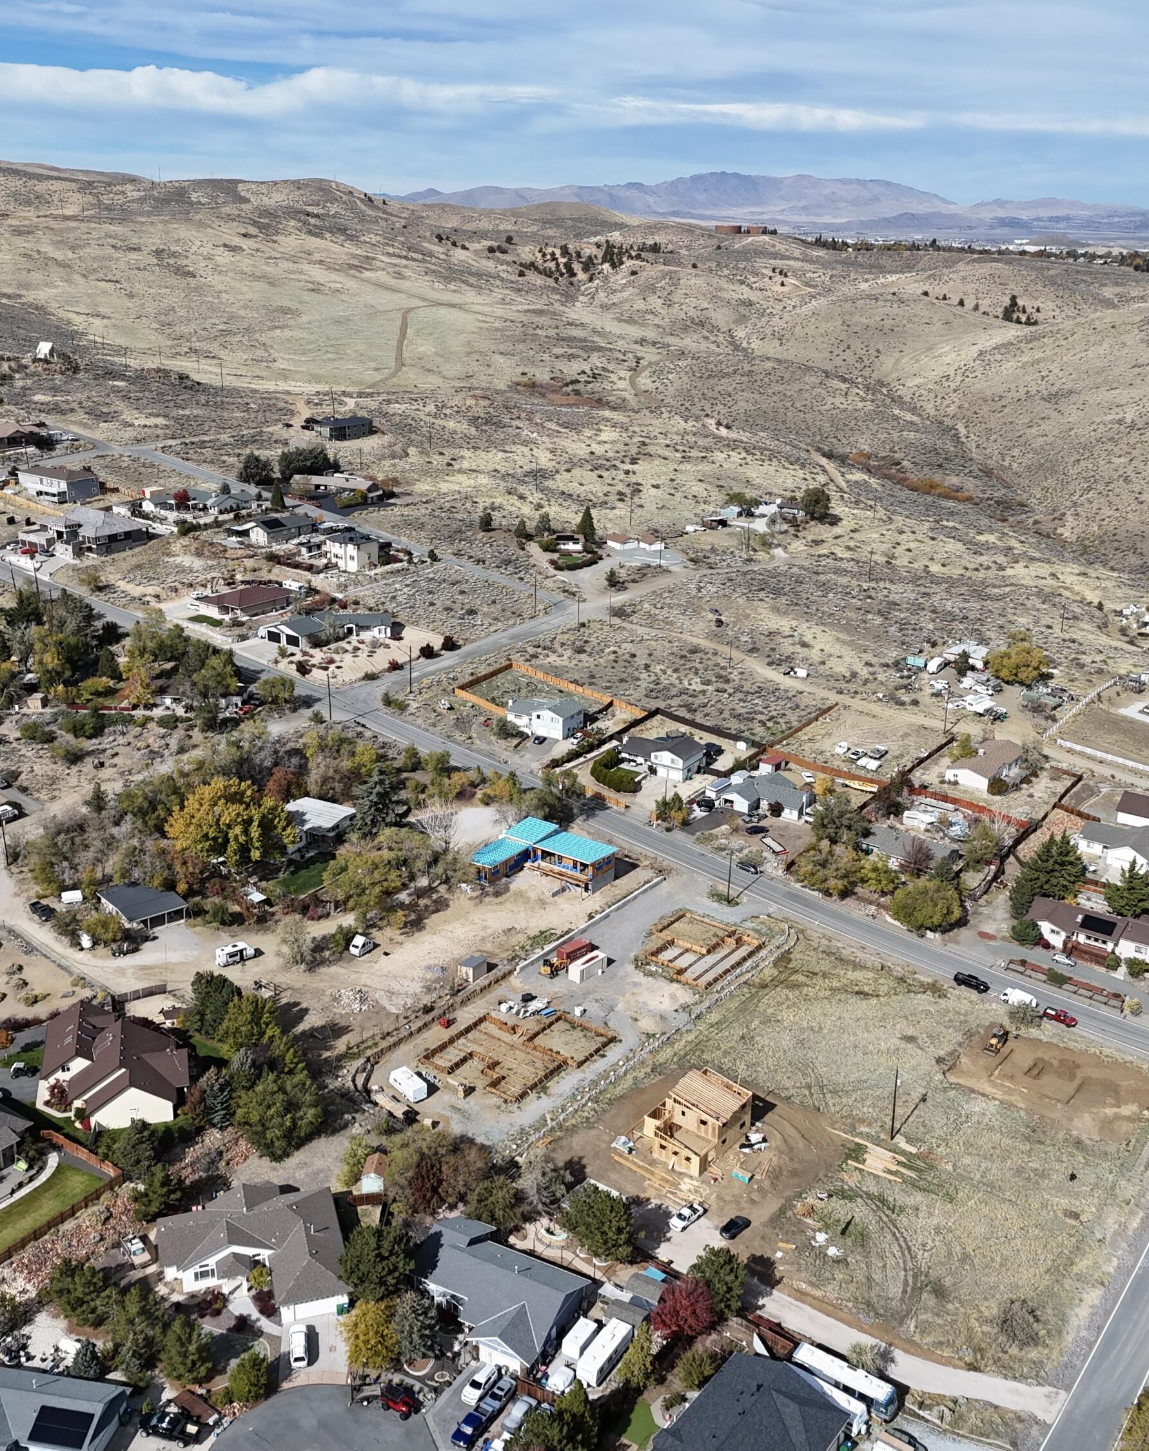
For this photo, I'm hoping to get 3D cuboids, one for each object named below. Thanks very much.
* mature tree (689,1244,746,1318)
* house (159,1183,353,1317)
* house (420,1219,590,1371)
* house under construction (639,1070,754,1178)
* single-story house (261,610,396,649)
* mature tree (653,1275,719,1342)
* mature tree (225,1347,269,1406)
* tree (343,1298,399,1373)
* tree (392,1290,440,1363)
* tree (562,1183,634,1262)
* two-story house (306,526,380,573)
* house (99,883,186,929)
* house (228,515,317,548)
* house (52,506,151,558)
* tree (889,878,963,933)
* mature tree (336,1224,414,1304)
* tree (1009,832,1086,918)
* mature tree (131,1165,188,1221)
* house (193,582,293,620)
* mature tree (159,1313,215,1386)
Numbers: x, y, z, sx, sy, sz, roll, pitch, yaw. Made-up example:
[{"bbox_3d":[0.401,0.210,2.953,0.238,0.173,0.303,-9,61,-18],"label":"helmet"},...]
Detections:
[{"bbox_3d":[17.190,66.290,159.840,7.000,9.200,7.000,0,21,0],"label":"mature tree"},{"bbox_3d":[-41.744,67.298,172.953,22.940,5.510,21.860,-6,22,-15],"label":"house"},{"bbox_3d":[-9.390,64.045,152.735,20.000,5.400,16.700,10,22,27],"label":"house"},{"bbox_3d":[16.980,52.860,182.490,12.400,7.660,11.900,-19,28,-40],"label":"house under construction"},{"bbox_3d":[-62.537,-24.647,337.062,33.330,5.100,17.740,1,21,4],"label":"single-story house"},{"bbox_3d":[12.120,63.760,146.400,7.200,6.300,7.000,2,21,6],"label":"mature tree"},{"bbox_3d":[-37.752,74.982,154.399,5.000,7.300,5.000,0,21,0],"label":"mature tree"},{"bbox_3d":[-21.750,64.760,142.640,6.000,8.200,6.000,0,21,0],"label":"tree"},{"bbox_3d":[-17.313,64.630,145.338,5.060,8.640,5.060,-3,20,-8],"label":"tree"},{"bbox_3d":[2.990,62.480,169.220,9.200,9.700,9.200,0,21,0],"label":"tree"},{"bbox_3d":[-60.356,-46.716,355.481,16.000,8.100,7.200,15,25,37],"label":"two-story house"},{"bbox_3d":[-75.338,30.894,234.254,10.620,4.130,14.170,-15,26,-35],"label":"house"},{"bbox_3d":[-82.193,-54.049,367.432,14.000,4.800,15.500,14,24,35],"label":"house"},{"bbox_3d":[-123.830,-50.080,350.000,24.500,7.800,15.000,20,28,40],"label":"house"},{"bbox_3d":[63.140,32.180,241.000,11.900,6.800,11.300,0,21,0],"label":"tree"},{"bbox_3d":[-22.440,60.860,151.570,8.800,9.200,8.800,0,21,0],"label":"mature tree"},{"bbox_3d":[89.500,27.910,253.150,13.300,15.200,13.300,0,21,0],"label":"tree"},{"bbox_3d":[-55.082,61.792,177.764,7.000,7.400,7.000,0,21,0],"label":"mature tree"},{"bbox_3d":[-85.710,-33.300,347.570,16.400,5.200,18.000,12,24,29],"label":"house"},{"bbox_3d":[-45.253,72.721,156.271,6.500,9.200,6.500,0,21,0],"label":"mature tree"}]

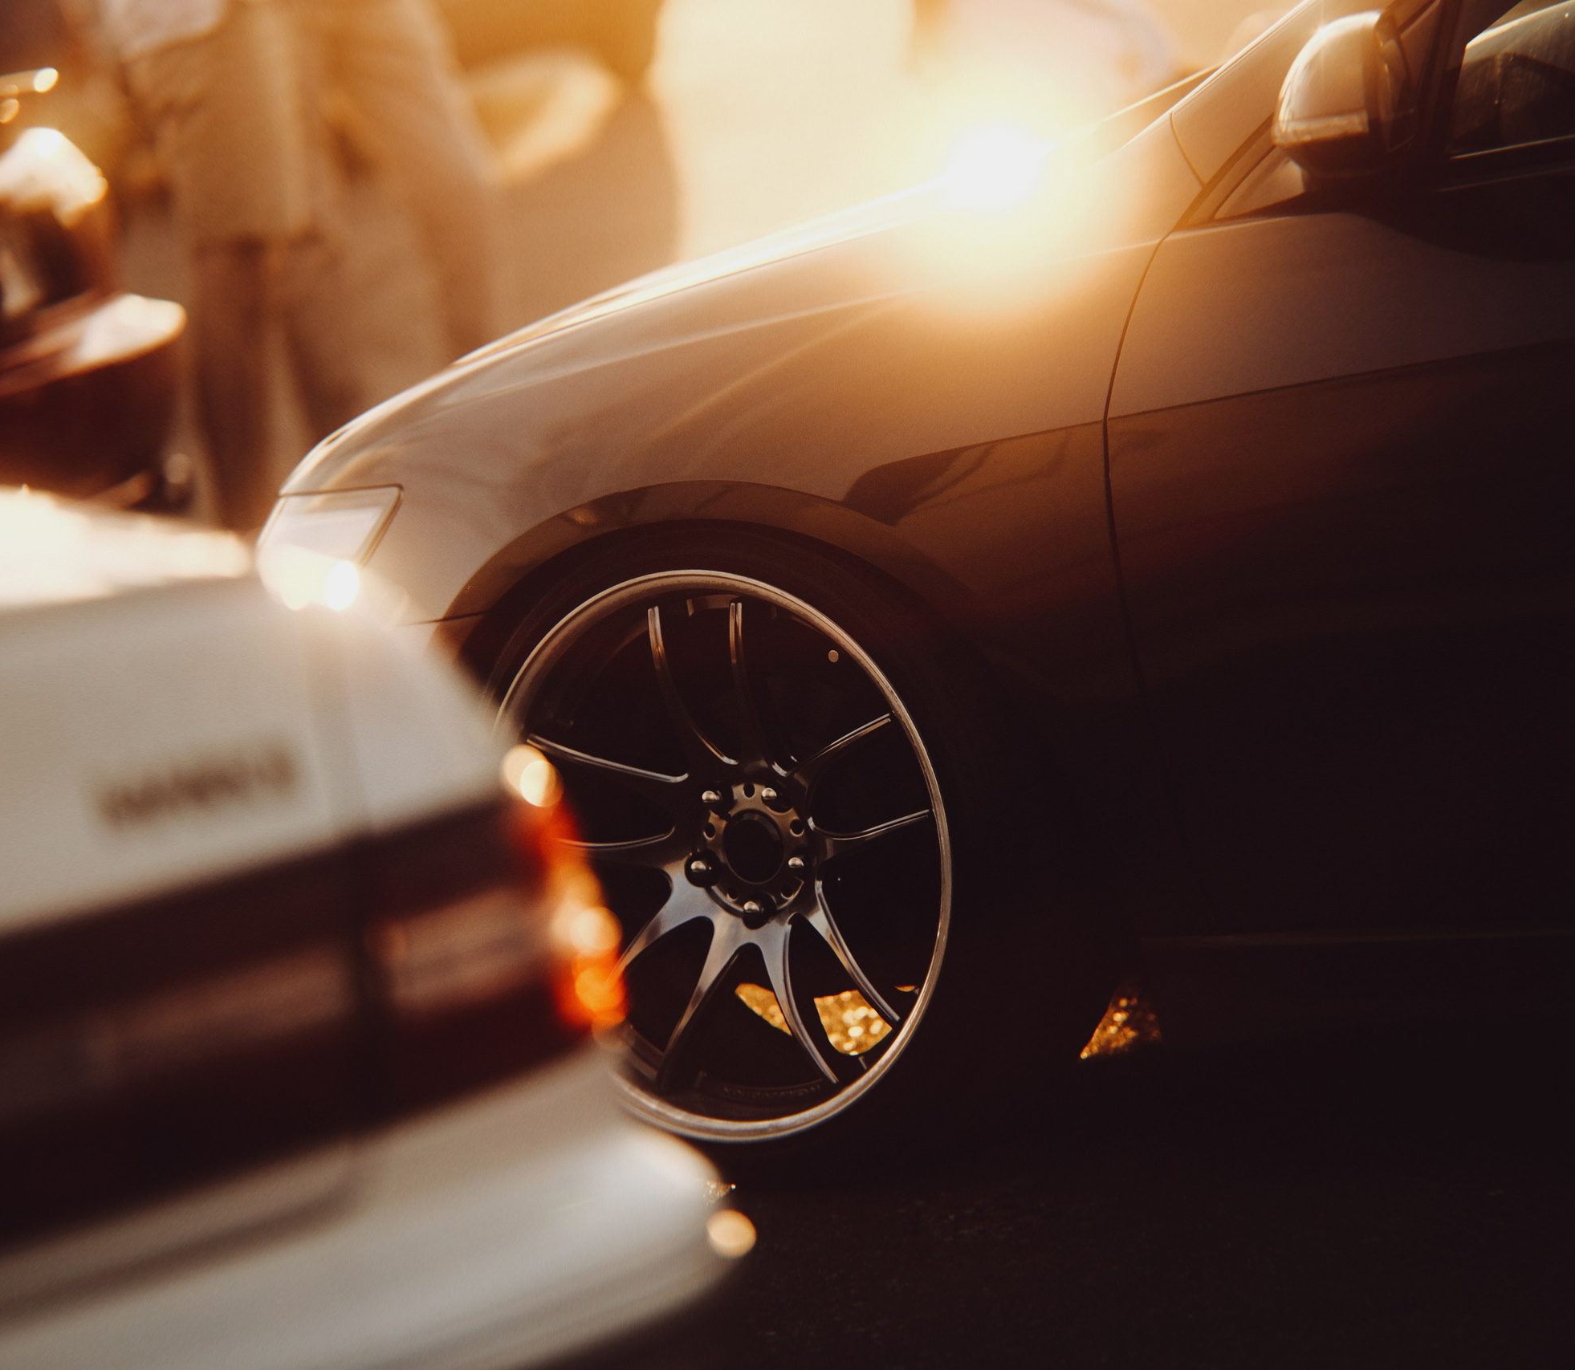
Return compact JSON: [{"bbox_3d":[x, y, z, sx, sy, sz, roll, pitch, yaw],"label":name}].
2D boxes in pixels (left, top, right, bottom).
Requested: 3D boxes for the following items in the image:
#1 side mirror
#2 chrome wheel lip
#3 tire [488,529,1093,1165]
[{"bbox_3d":[0.462,-0.492,5.370,0.120,0.150,0.210,-3,7,15],"label":"side mirror"},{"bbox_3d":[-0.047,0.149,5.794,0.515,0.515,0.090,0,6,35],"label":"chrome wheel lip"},{"bbox_3d":[-0.004,0.140,5.856,0.630,0.630,0.225,0,6,35],"label":"tire"}]

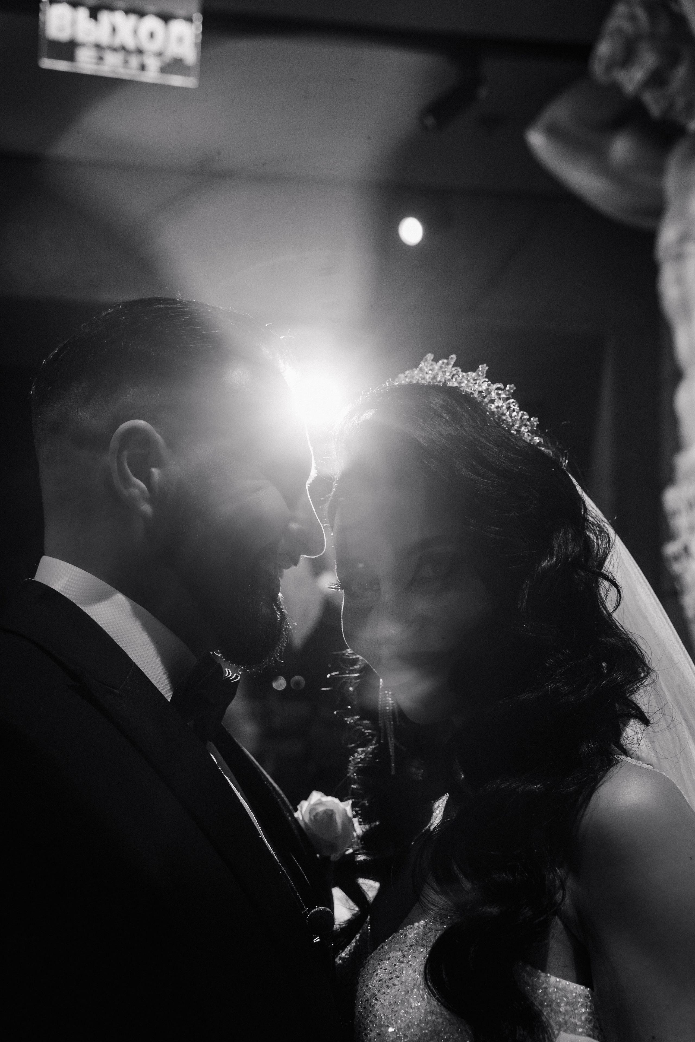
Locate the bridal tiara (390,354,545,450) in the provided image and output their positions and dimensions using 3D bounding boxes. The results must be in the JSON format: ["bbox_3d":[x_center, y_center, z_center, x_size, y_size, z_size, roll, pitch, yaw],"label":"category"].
[{"bbox_3d":[0.093,-0.091,1.040,0.145,0.080,0.070,-9,5,32],"label":"bridal tiara"}]

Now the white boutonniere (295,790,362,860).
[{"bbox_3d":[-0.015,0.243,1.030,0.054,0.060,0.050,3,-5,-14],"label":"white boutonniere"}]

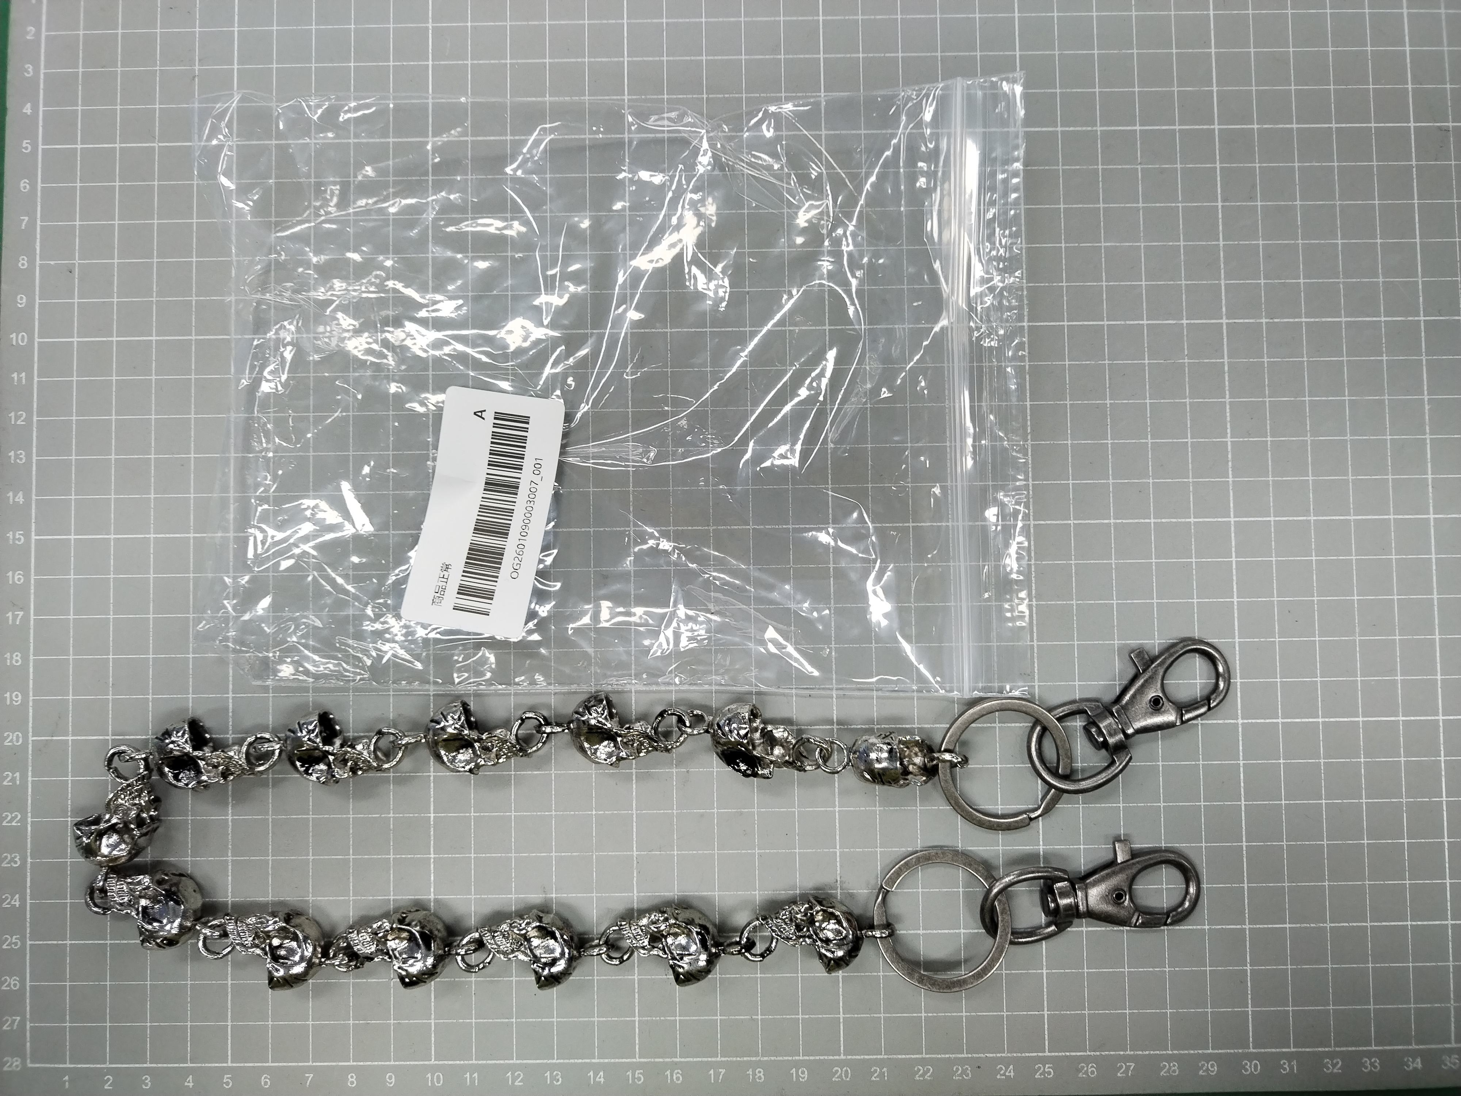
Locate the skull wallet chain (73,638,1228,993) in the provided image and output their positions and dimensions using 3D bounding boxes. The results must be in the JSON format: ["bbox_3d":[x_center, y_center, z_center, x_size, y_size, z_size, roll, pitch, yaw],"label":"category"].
[{"bbox_3d":[-0.020,0.066,0.264,0.281,0.015,0.083,-1,87,0],"label":"skull wallet chain"}]

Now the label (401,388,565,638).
[{"bbox_3d":[-0.061,-0.009,0.272,0.030,0.003,0.060,10,87,1],"label":"label"}]

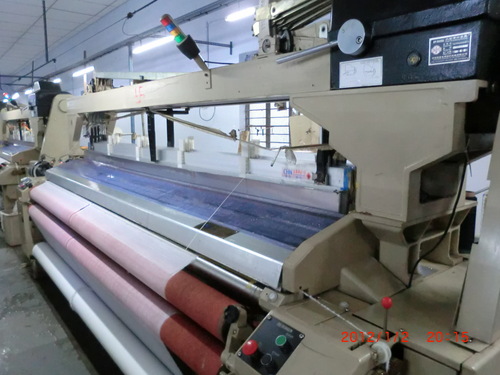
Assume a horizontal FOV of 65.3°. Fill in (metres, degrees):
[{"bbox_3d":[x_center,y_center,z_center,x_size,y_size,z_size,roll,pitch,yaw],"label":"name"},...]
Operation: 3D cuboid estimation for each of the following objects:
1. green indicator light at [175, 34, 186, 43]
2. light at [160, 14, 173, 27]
[{"bbox_3d":[-0.272,-0.578,1.510,0.036,0.036,0.028,11,-30,49],"label":"green indicator light"},{"bbox_3d":[-0.314,-0.624,1.465,0.036,0.036,0.029,11,-30,49],"label":"light"}]

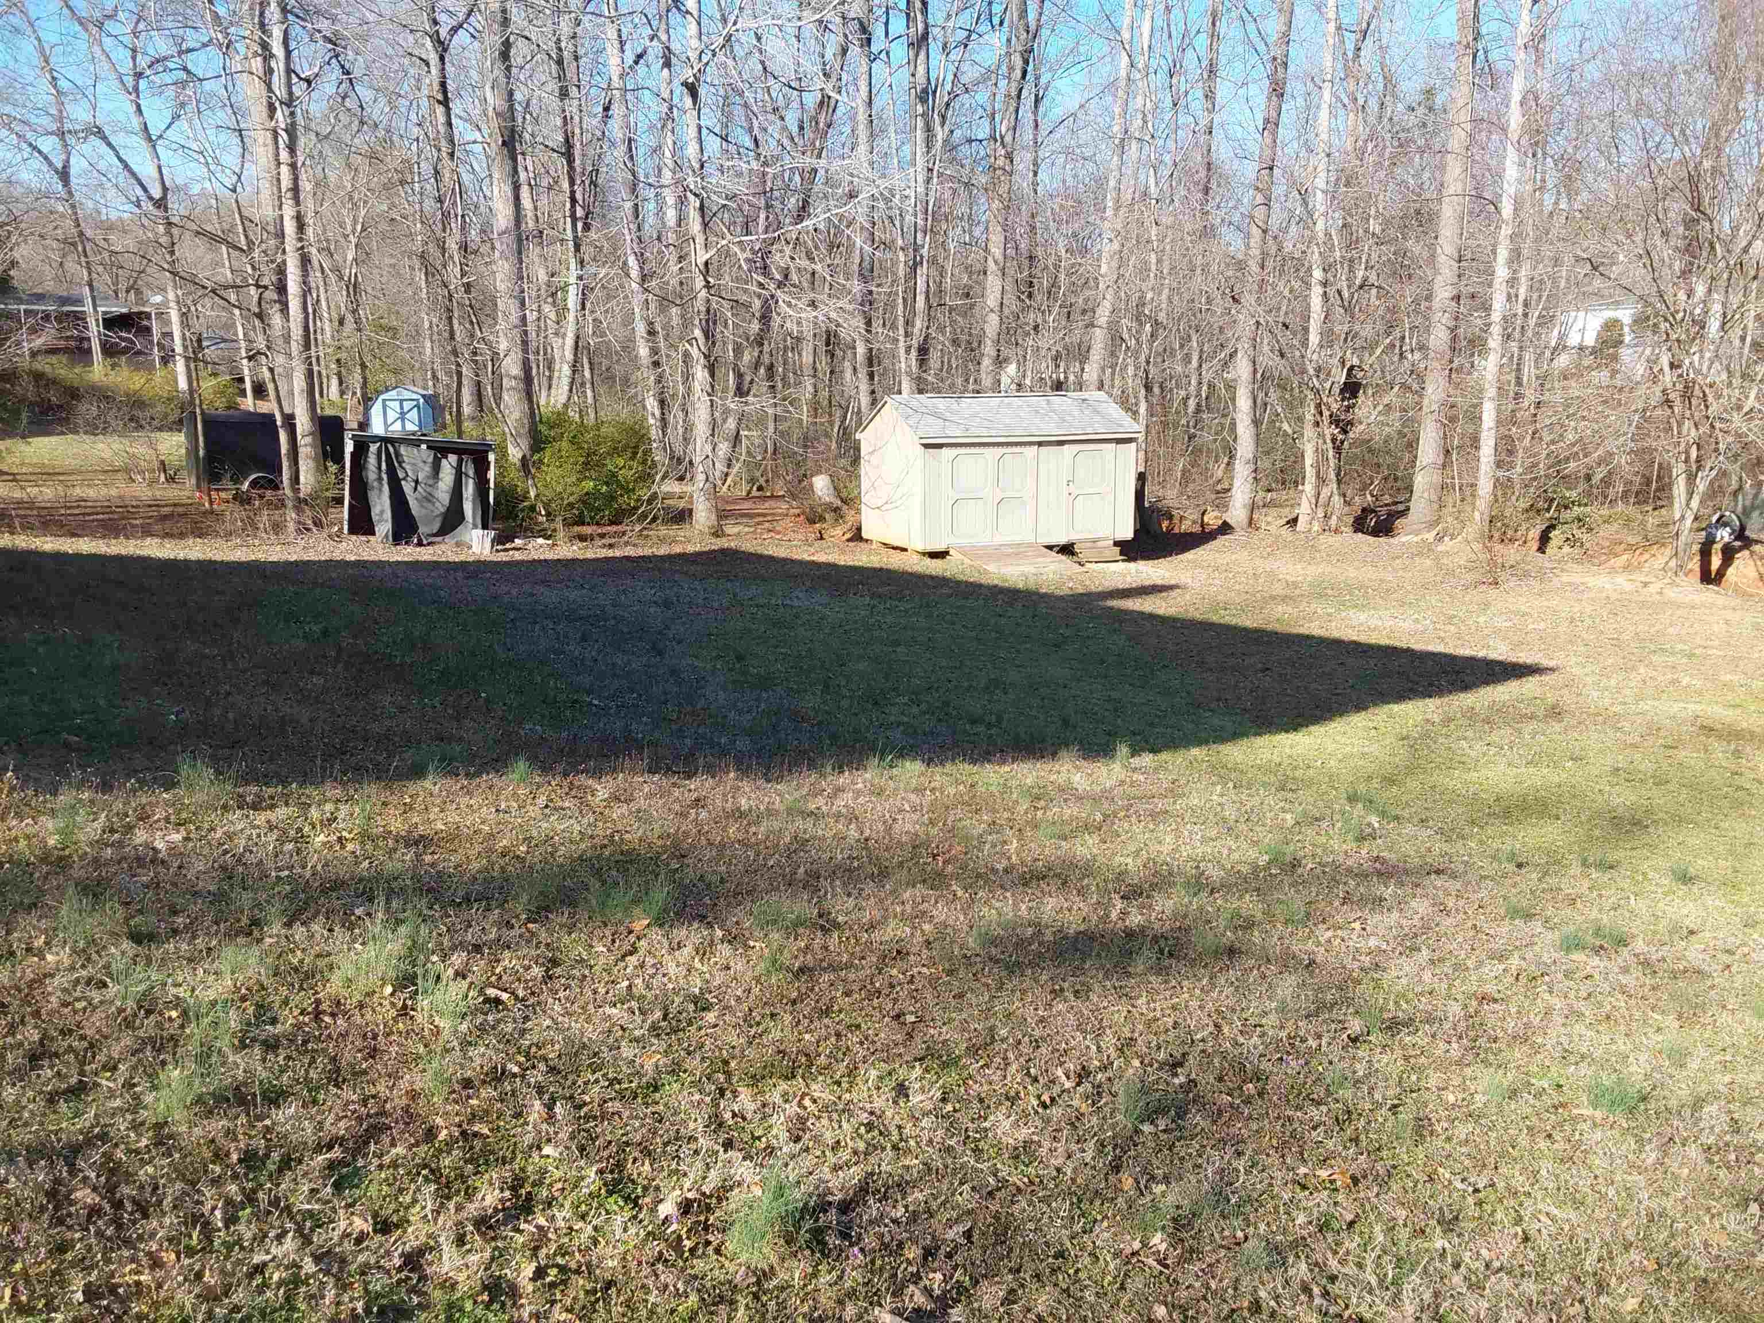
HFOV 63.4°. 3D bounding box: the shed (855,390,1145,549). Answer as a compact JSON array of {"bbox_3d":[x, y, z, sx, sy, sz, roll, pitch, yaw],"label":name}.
[{"bbox_3d":[2.345,-3.962,29.152,4.887,2.959,3.132,-5,12,-22],"label":"shed"}]

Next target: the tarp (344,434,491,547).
[{"bbox_3d":[-9.667,-3.669,29.744,2.950,2.120,1.400,-4,12,-19],"label":"tarp"}]

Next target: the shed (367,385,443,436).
[{"bbox_3d":[-21.091,-11.152,63.242,2.900,2.200,3.000,-2,11,-9],"label":"shed"}]

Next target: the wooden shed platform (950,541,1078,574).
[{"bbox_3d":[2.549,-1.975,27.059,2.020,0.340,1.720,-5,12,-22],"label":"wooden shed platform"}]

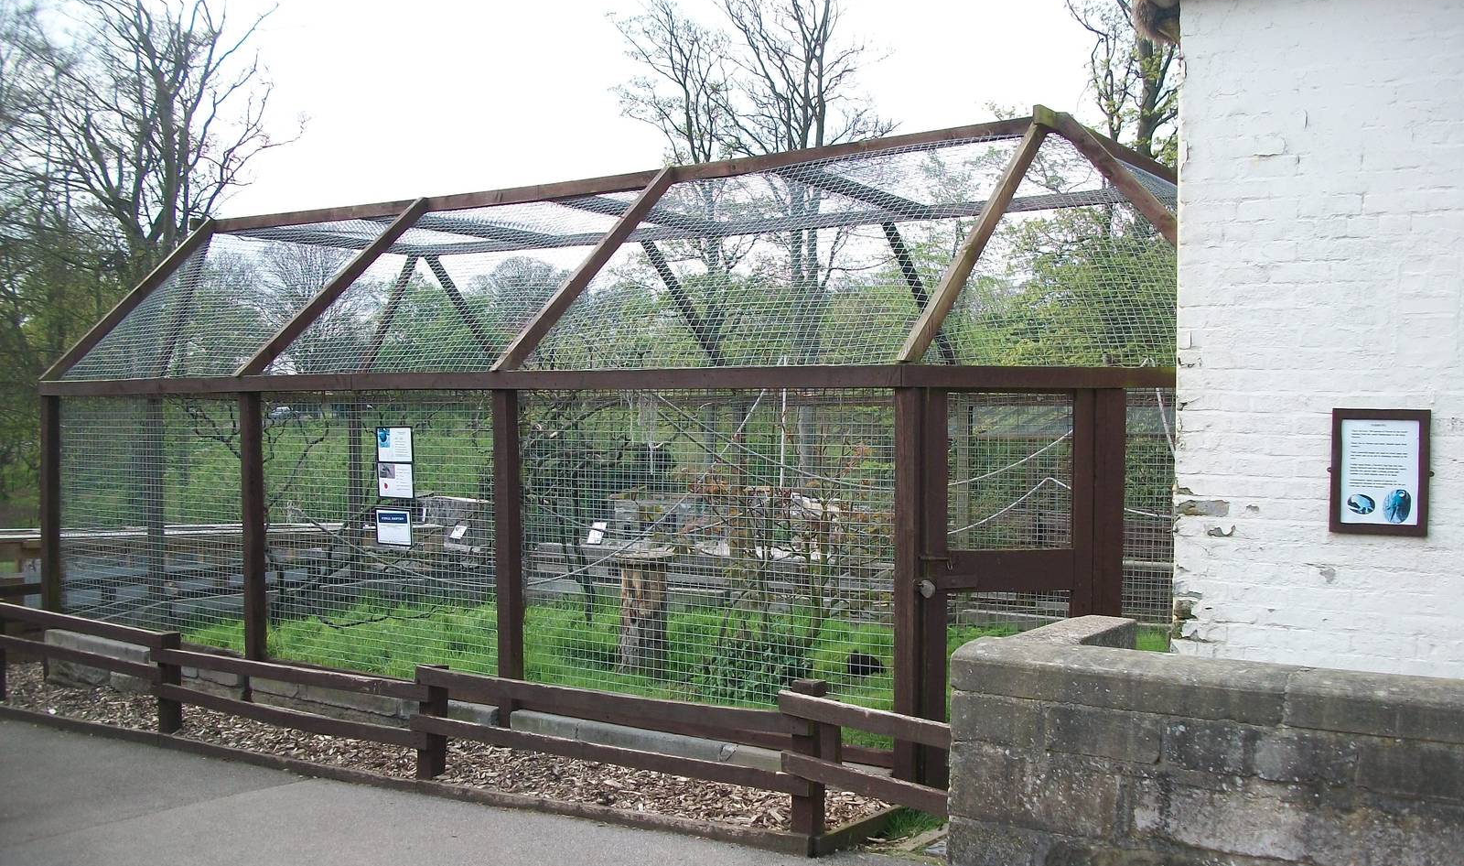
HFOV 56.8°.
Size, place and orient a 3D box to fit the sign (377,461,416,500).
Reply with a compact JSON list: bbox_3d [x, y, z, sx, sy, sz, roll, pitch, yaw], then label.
[{"bbox_3d":[-2.004,0.286,8.080,0.320,0.225,0.020,1,3,34],"label":"sign"}]

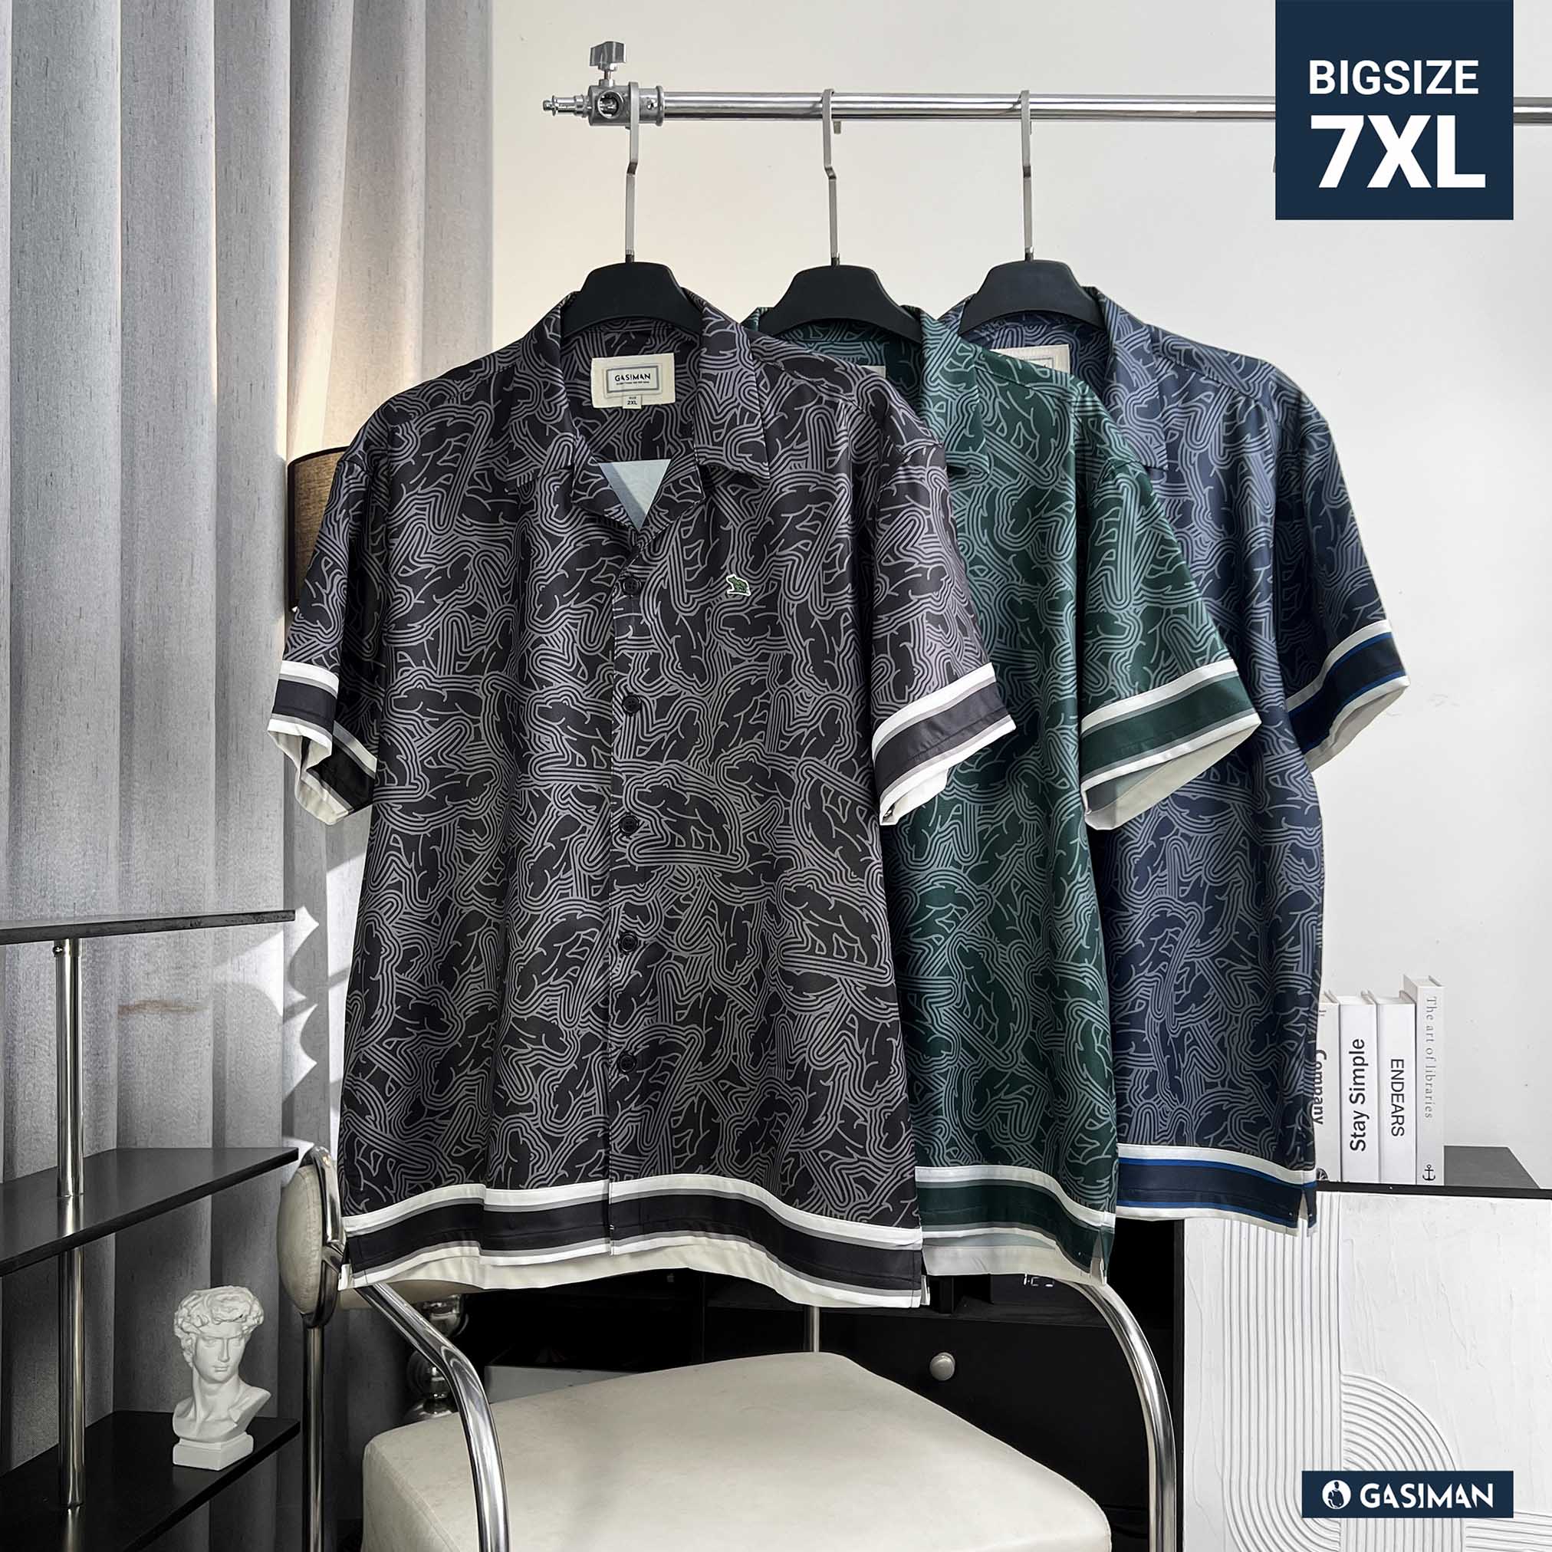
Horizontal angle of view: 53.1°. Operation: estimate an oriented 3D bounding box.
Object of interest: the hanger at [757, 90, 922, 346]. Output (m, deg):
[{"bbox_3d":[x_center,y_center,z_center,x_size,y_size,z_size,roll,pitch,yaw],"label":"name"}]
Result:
[{"bbox_3d":[0.050,-0.448,1.320,0.420,0.270,0.060,0,-1,11],"label":"hanger"}]

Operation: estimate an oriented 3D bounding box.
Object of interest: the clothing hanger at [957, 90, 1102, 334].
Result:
[{"bbox_3d":[0.220,-0.462,1.355,0.420,0.270,0.060,0,-1,11],"label":"clothing hanger"}]

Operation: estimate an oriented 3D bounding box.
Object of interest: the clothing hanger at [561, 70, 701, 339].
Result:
[{"bbox_3d":[-0.120,-0.436,1.280,0.420,0.270,0.060,0,-1,11],"label":"clothing hanger"}]

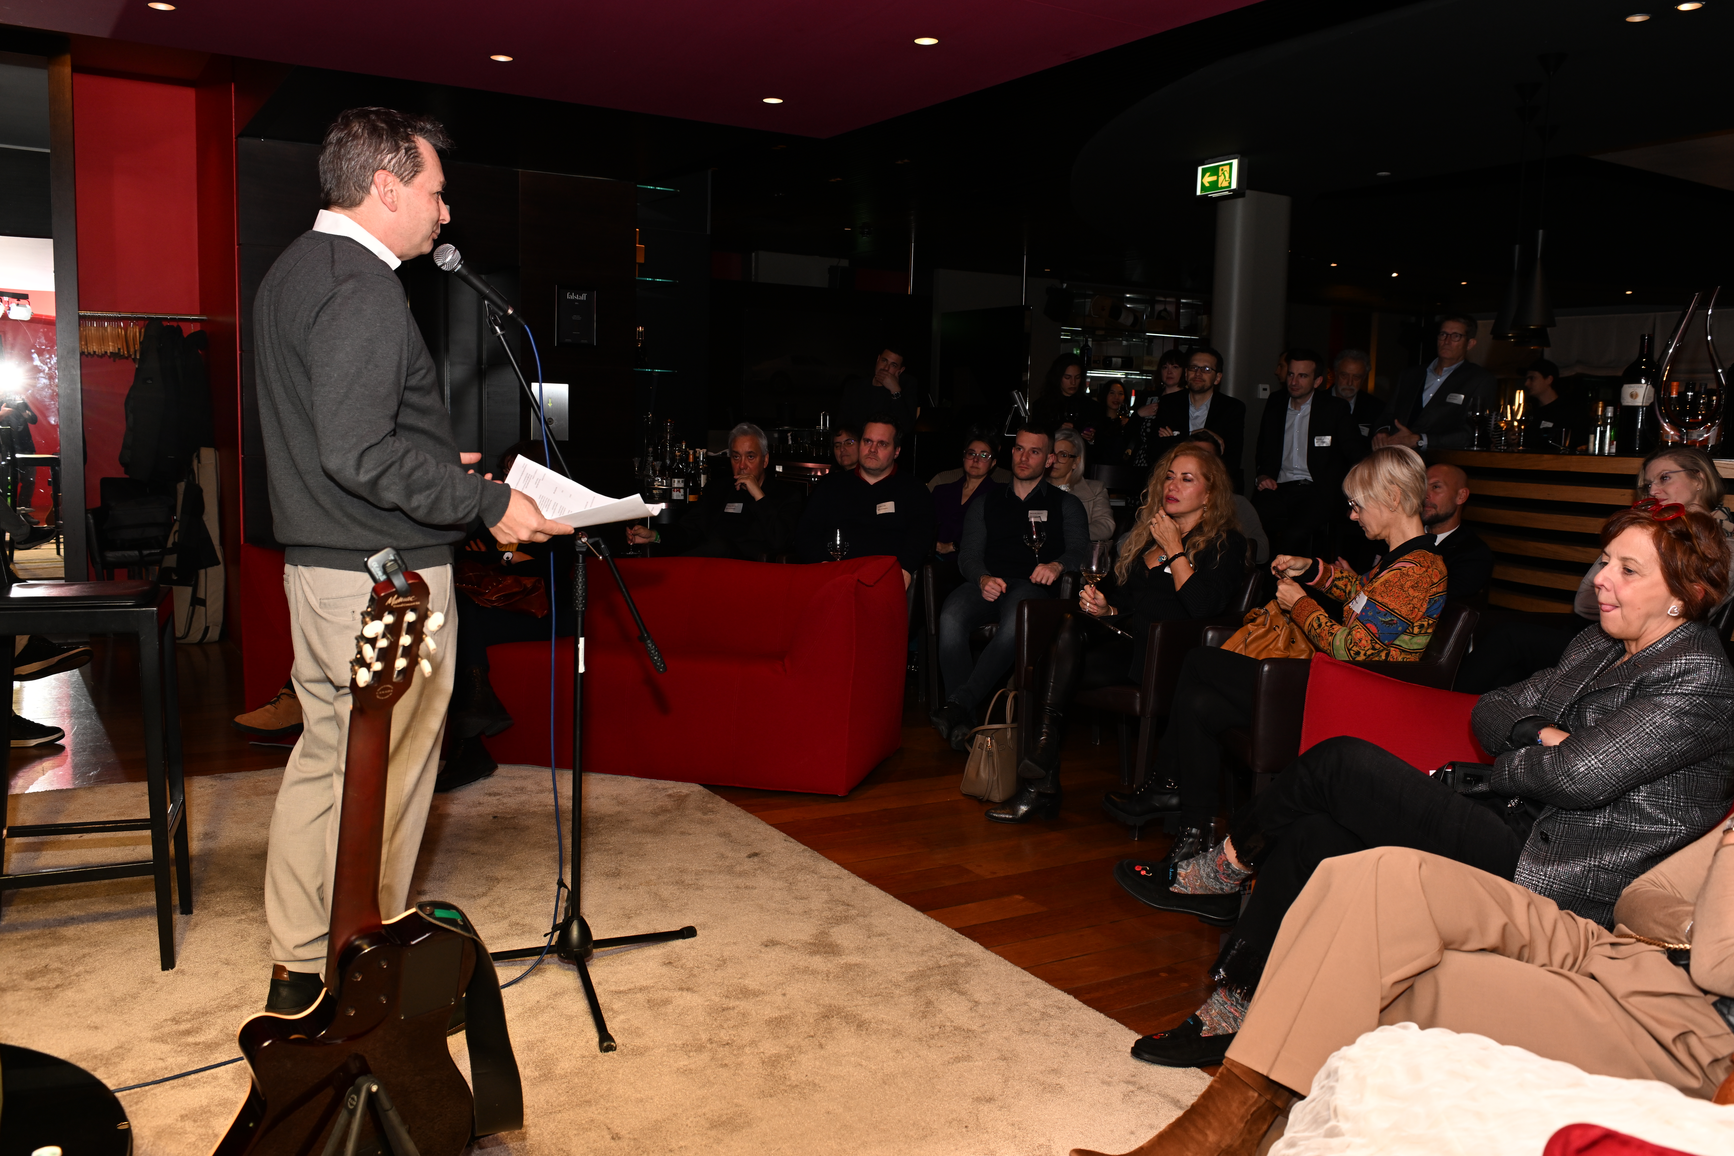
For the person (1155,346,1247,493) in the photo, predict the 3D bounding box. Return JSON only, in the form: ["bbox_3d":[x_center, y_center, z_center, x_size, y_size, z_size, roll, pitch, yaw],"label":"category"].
[{"bbox_3d":[1.638,-0.309,6.782,0.540,1.690,0.380,4,6,26],"label":"person"}]

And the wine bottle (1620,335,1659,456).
[{"bbox_3d":[2.729,-0.644,4.760,0.130,0.426,0.130,4,6,30],"label":"wine bottle"}]

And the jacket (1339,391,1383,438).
[{"bbox_3d":[2.439,-0.612,6.923,0.520,0.700,0.320,4,6,30],"label":"jacket"}]

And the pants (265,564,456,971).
[{"bbox_3d":[-1.004,0.380,2.680,0.360,0.840,0.400,-2,6,-28],"label":"pants"}]

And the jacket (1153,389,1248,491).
[{"bbox_3d":[1.644,-0.598,6.754,0.540,0.700,0.340,4,6,26],"label":"jacket"}]

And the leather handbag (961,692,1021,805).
[{"bbox_3d":[0.494,0.554,4.575,0.310,0.350,0.190,-4,8,-44],"label":"leather handbag"}]

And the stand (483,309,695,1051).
[{"bbox_3d":[-0.679,0.163,2.819,0.580,1.425,0.620,1,6,-3],"label":"stand"}]

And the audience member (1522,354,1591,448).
[{"bbox_3d":[4.093,-0.415,7.997,0.400,1.770,0.520,-2,6,-30],"label":"audience member"}]

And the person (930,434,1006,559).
[{"bbox_3d":[0.478,-0.075,6.343,0.520,1.260,0.700,3,6,21],"label":"person"}]

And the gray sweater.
[{"bbox_3d":[-0.953,-0.341,2.619,0.470,0.655,0.550,-2,7,-31],"label":"gray sweater"}]

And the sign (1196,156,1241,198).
[{"bbox_3d":[1.571,-1.788,6.005,0.065,0.155,0.260,-2,7,-33],"label":"sign"}]

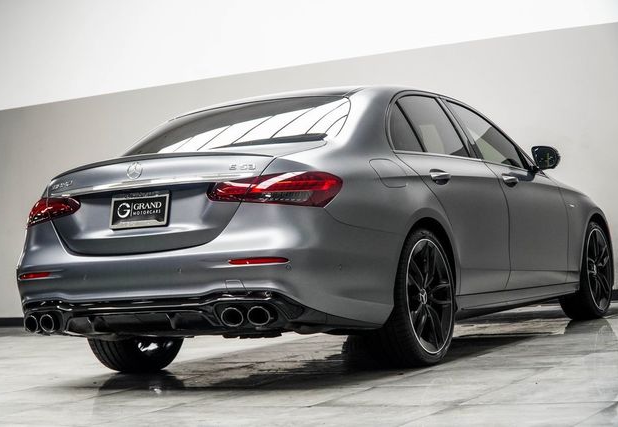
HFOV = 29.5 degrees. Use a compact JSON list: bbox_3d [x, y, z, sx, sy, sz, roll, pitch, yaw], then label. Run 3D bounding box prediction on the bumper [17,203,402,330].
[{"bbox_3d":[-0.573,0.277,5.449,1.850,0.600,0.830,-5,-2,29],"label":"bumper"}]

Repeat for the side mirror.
[{"bbox_3d":[1.475,-0.342,7.273,0.205,0.160,0.160,-5,-2,29],"label":"side mirror"}]

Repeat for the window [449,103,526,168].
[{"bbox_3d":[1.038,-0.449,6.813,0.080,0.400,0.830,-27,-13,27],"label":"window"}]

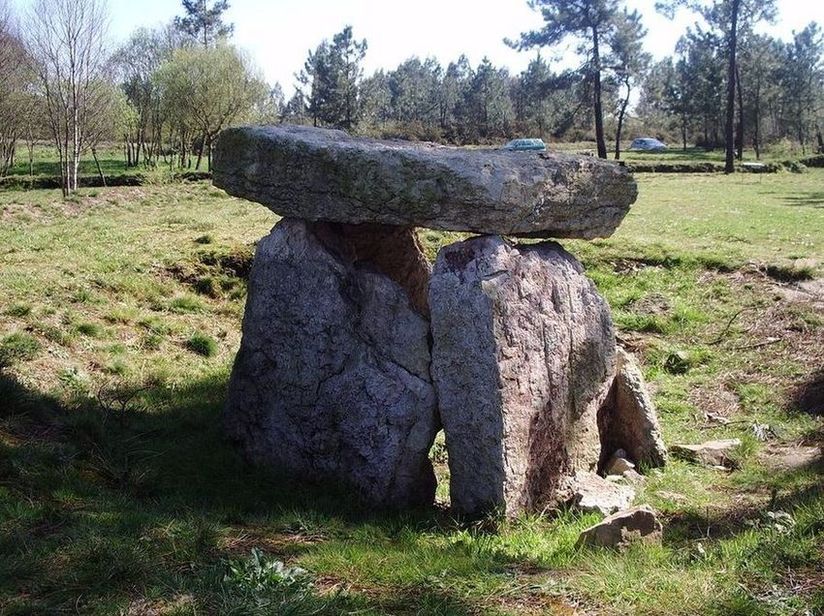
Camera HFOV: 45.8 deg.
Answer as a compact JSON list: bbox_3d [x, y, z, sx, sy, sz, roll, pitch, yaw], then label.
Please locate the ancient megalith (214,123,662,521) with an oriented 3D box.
[{"bbox_3d":[0.190,-0.060,5.980,2.600,2.080,1.900,0,10,0],"label":"ancient megalith"}]

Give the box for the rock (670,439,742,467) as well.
[{"bbox_3d":[1.870,0.905,6.200,0.450,0.140,0.310,0,10,0],"label":"rock"}]

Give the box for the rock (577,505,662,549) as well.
[{"bbox_3d":[1.060,1.107,4.980,0.430,0.170,0.290,0,10,0],"label":"rock"}]

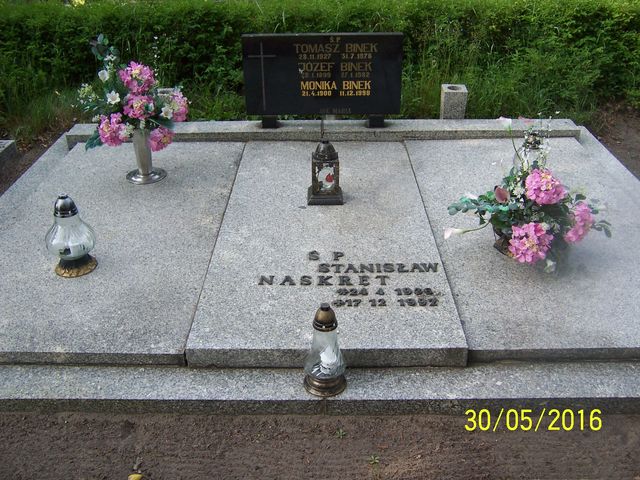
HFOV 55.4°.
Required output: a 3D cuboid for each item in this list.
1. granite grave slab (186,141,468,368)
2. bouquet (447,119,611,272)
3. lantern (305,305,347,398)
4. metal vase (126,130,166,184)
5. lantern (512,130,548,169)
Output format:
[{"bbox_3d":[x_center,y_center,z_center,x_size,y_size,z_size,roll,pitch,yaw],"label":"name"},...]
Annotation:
[{"bbox_3d":[0.021,-0.062,2.445,0.809,0.073,1.575,0,31,0],"label":"granite grave slab"},{"bbox_3d":[0.727,-0.157,2.167,0.546,0.361,0.419,0,31,0],"label":"bouquet"},{"bbox_3d":[0.016,0.285,1.670,0.123,0.278,0.123,0,31,0],"label":"lantern"},{"bbox_3d":[-0.784,-0.390,2.709,0.185,0.234,0.185,0,31,0],"label":"metal vase"},{"bbox_3d":[0.875,-0.329,2.564,0.142,0.246,0.142,0,31,0],"label":"lantern"}]

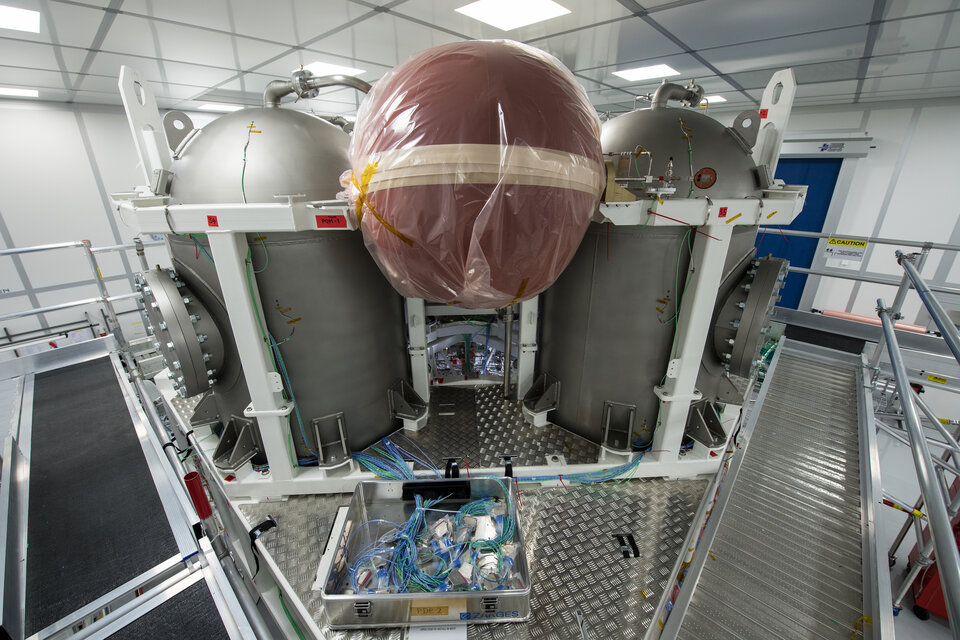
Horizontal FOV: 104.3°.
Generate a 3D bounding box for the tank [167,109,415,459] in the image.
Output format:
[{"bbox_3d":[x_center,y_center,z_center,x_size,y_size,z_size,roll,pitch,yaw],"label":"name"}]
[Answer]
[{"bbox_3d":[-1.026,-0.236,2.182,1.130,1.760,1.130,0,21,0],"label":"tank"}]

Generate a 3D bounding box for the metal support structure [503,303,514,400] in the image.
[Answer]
[{"bbox_3d":[0.182,0.169,2.409,0.050,0.750,0.050,-1,21,-2],"label":"metal support structure"}]

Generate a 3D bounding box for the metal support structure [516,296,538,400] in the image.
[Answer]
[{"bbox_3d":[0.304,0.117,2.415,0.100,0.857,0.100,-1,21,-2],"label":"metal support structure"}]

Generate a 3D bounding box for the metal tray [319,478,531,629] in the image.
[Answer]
[{"bbox_3d":[-0.195,0.936,1.568,0.720,0.180,0.510,-2,21,-3],"label":"metal tray"}]

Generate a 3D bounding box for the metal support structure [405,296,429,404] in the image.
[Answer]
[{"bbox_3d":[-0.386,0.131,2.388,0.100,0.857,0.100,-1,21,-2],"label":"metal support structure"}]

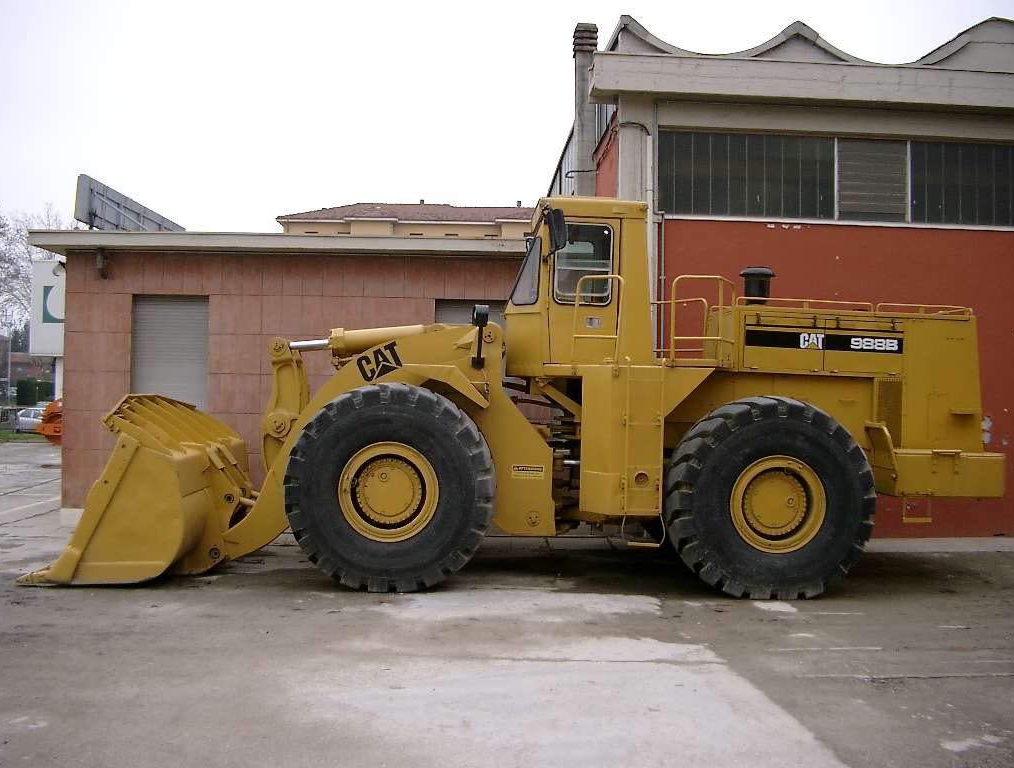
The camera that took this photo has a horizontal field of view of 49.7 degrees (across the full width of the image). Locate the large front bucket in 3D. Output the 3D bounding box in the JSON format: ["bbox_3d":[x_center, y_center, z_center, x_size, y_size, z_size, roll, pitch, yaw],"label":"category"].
[{"bbox_3d":[-3.796,1.073,12.280,1.900,1.840,3.550,1,-2,-3],"label":"large front bucket"}]

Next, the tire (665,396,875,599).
[{"bbox_3d":[2.667,1.154,11.329,2.030,2.020,0.870,1,-2,-4],"label":"tire"}]

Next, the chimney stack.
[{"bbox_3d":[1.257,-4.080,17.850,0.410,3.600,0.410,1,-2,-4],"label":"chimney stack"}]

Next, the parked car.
[{"bbox_3d":[-26.199,2.068,62.000,4.000,1.440,1.680,1,-2,9],"label":"parked car"}]

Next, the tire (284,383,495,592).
[{"bbox_3d":[-1.167,1.021,11.049,2.030,2.020,0.870,1,-2,-4],"label":"tire"}]

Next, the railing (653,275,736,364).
[{"bbox_3d":[2.014,-0.664,11.450,0.680,0.930,0.550,1,-2,-4],"label":"railing"}]

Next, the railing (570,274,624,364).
[{"bbox_3d":[0.922,-0.647,11.150,0.560,0.980,0.070,1,-2,-4],"label":"railing"}]

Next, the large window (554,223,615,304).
[{"bbox_3d":[0.821,-1.256,11.600,0.640,0.870,0.060,1,-2,-4],"label":"large window"}]

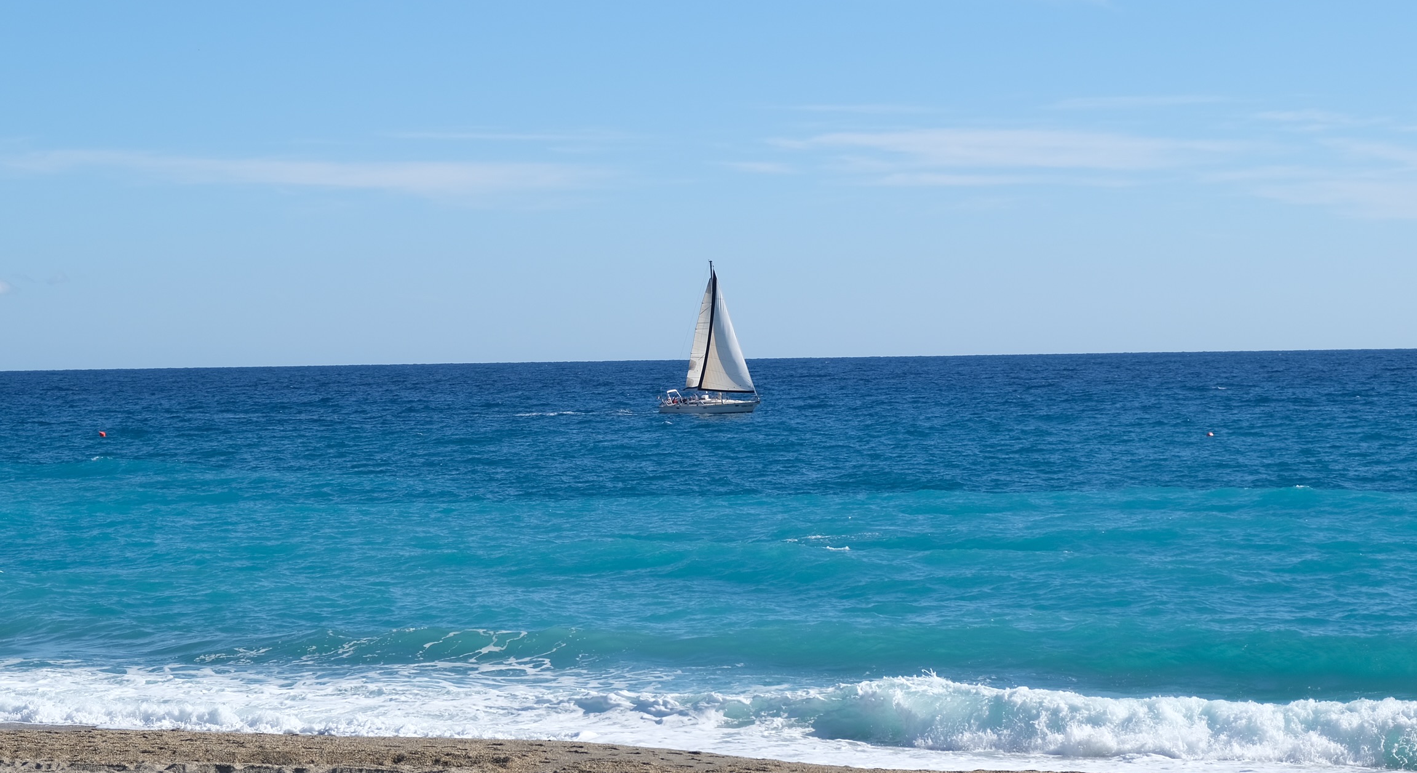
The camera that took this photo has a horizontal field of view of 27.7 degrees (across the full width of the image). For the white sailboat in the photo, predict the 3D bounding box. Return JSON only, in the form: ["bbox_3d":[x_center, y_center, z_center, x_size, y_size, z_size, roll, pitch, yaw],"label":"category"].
[{"bbox_3d":[0.105,-5.761,342.000,12.600,18.100,4.000,-1,1,20],"label":"white sailboat"}]

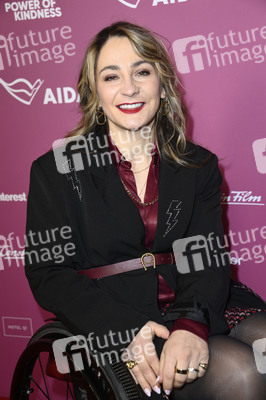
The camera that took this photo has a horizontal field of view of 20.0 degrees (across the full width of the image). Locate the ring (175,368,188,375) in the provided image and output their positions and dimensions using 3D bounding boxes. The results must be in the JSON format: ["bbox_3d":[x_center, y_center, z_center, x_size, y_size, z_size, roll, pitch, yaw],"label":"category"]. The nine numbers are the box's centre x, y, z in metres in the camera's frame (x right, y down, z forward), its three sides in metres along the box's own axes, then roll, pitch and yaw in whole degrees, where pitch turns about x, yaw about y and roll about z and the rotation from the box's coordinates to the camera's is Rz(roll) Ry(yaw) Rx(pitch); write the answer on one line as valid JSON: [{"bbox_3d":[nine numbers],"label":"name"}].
[{"bbox_3d":[0.084,0.293,1.290,0.021,0.006,0.021,6,9,0],"label":"ring"}]

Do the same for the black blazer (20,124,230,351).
[{"bbox_3d":[0.012,0.122,1.500,0.460,0.500,0.410,-10,16,-24],"label":"black blazer"}]

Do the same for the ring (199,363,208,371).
[{"bbox_3d":[0.121,0.285,1.290,0.019,0.006,0.019,21,7,-4],"label":"ring"}]

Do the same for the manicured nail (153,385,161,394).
[{"bbox_3d":[0.042,0.323,1.280,0.009,0.017,0.004,-32,-10,2],"label":"manicured nail"}]

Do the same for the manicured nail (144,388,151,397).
[{"bbox_3d":[0.025,0.327,1.280,0.009,0.017,0.004,-28,-10,5],"label":"manicured nail"}]

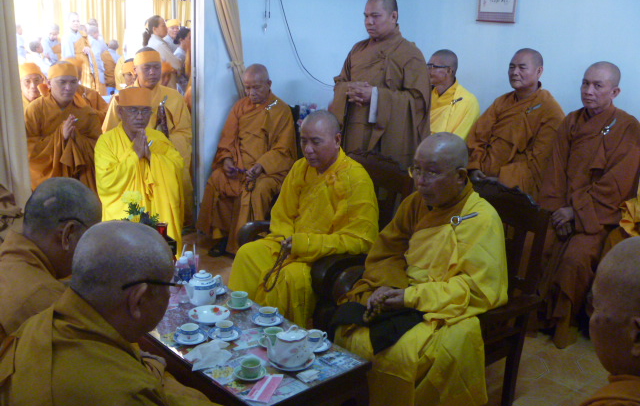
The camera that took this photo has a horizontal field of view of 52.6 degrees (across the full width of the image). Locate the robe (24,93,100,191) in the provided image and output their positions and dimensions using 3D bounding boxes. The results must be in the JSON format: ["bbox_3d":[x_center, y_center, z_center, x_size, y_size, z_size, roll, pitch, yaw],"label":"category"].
[{"bbox_3d":[-1.604,-0.165,4.046,0.530,0.940,0.580,-5,15,-29],"label":"robe"}]

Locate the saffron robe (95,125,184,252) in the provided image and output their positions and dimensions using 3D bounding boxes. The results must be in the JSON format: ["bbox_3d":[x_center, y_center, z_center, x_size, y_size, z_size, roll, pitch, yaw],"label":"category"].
[{"bbox_3d":[-1.025,-0.023,3.694,0.520,0.860,0.560,-2,13,-16],"label":"saffron robe"}]

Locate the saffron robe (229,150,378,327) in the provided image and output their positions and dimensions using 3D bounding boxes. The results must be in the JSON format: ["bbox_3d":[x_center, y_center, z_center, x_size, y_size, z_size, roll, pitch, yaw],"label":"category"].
[{"bbox_3d":[-0.065,0.229,2.729,0.530,0.860,0.680,13,17,40],"label":"saffron robe"}]

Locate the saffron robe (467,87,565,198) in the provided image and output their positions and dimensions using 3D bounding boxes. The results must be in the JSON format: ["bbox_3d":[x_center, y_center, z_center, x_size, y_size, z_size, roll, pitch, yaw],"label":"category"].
[{"bbox_3d":[1.064,-0.101,3.780,0.580,1.080,0.720,13,18,35],"label":"saffron robe"}]

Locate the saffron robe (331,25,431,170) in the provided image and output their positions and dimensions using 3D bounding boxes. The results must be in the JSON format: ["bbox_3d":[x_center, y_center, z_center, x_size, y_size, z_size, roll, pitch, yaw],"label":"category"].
[{"bbox_3d":[0.268,-0.219,3.487,0.430,1.400,0.560,-12,20,-43],"label":"saffron robe"}]

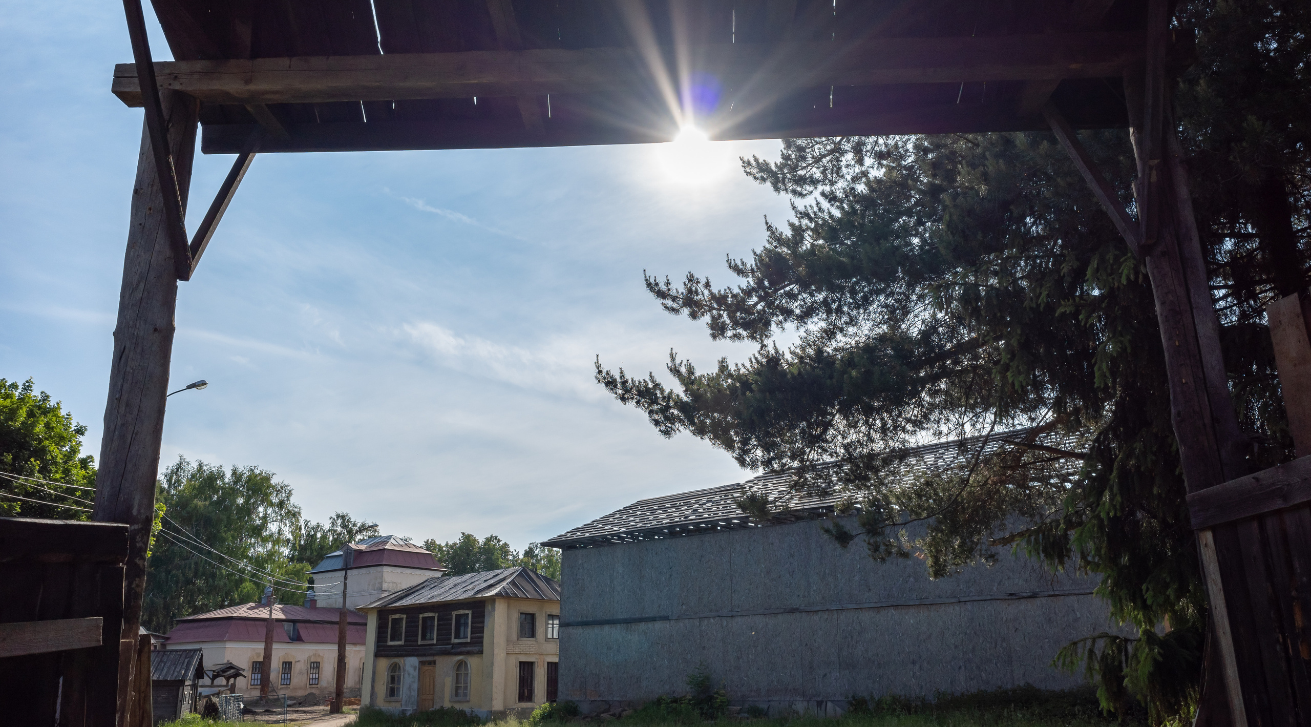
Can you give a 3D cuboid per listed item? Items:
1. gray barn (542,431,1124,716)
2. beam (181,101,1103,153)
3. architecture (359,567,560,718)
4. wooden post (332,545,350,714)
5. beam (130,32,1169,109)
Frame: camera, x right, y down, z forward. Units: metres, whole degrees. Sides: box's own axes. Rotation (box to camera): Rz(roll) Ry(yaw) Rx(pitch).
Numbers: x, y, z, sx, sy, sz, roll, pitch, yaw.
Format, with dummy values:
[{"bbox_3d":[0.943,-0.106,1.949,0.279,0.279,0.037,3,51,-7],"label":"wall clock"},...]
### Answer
[{"bbox_3d":[8.067,9.608,42.916,25.380,10.250,10.000,-14,-22,36],"label":"gray barn"},{"bbox_3d":[0.000,-1.310,5.606,5.100,0.190,0.090,-1,-18,2],"label":"beam"},{"bbox_3d":[-8.953,14.649,53.609,10.609,7.350,8.600,-14,-22,36],"label":"architecture"},{"bbox_3d":[-17.043,14.410,55.785,0.500,8.818,0.400,3,-18,-16],"label":"wooden post"},{"bbox_3d":[-0.046,-1.415,4.917,5.160,0.165,0.125,-1,-18,2],"label":"beam"}]

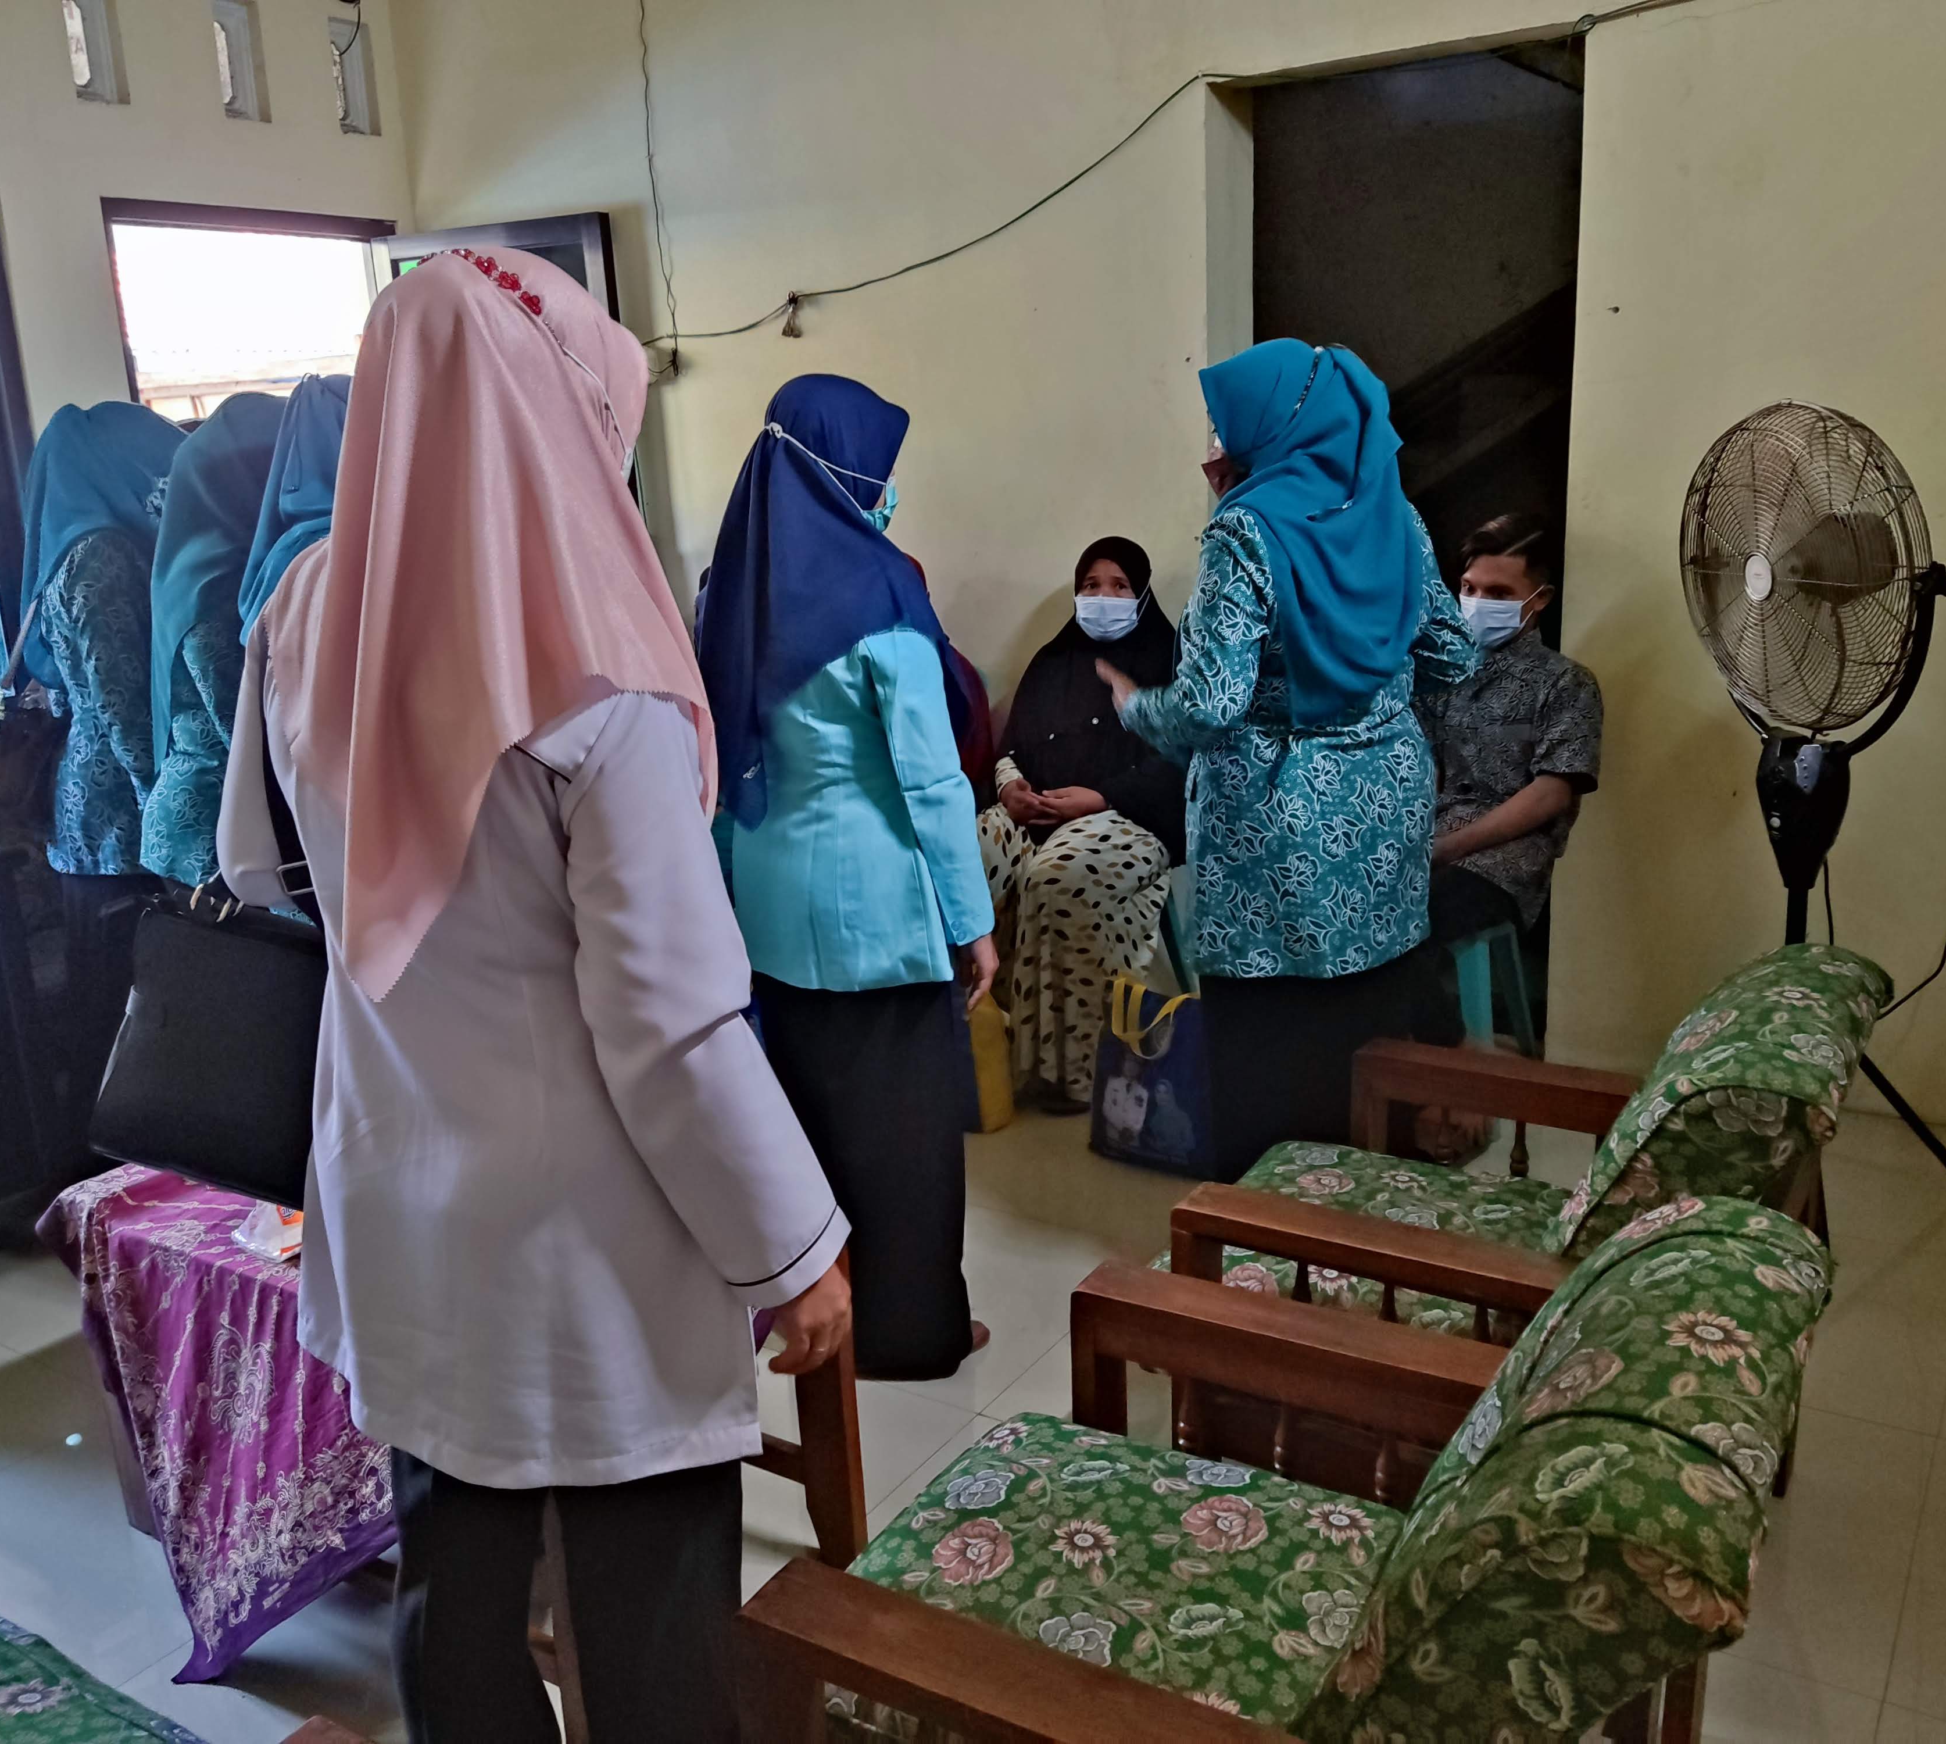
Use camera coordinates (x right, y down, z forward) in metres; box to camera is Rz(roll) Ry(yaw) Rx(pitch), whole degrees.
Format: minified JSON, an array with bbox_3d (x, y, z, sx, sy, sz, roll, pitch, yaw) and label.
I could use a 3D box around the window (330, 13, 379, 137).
[{"bbox_3d":[-1.864,-2.357,5.000,0.100,0.310,0.137,7,17,33],"label":"window"}]

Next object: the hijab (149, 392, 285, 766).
[{"bbox_3d":[-1.293,-0.525,3.036,0.370,0.650,0.400,-16,19,-42],"label":"hijab"}]

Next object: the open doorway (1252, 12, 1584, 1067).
[{"bbox_3d":[0.945,-0.669,3.823,0.820,2.140,0.170,7,17,33],"label":"open doorway"}]

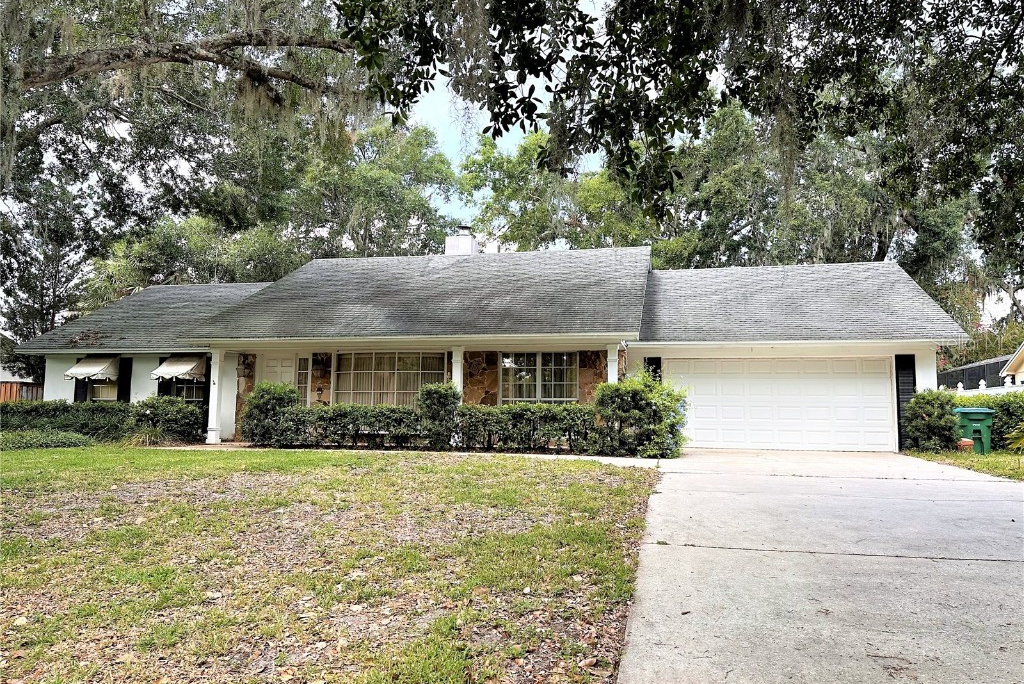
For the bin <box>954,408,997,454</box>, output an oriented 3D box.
[{"bbox_3d":[10.696,2.032,16.477,0.740,1.080,0.840,-1,-5,20],"label":"bin"}]

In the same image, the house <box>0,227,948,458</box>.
[{"bbox_3d":[-1.247,-0.302,21.489,24.028,6.373,11.736,-1,-5,12],"label":"house"}]

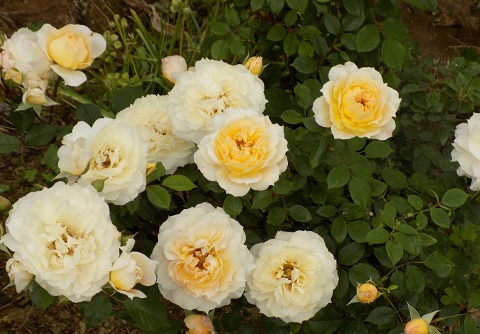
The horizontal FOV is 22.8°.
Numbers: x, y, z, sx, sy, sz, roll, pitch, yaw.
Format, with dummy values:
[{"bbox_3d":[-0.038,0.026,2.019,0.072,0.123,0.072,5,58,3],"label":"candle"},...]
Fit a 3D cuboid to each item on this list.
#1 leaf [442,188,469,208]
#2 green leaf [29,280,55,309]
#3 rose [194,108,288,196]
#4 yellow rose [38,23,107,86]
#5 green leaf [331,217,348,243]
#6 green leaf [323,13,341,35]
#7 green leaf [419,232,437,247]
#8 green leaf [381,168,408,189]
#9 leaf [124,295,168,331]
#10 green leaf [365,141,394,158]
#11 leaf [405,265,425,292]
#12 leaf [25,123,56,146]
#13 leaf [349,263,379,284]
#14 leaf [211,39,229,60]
[{"bbox_3d":[0.222,0.033,1.220,0.030,0.008,0.022,-11,60,-6],"label":"leaf"},{"bbox_3d":[-0.205,0.131,1.230,0.025,0.008,0.040,-18,60,-11],"label":"green leaf"},{"bbox_3d":[0.002,-0.015,1.210,0.092,0.054,0.088,0,63,0],"label":"rose"},{"bbox_3d":[-0.185,-0.124,1.310,0.076,0.052,0.068,4,49,-4],"label":"yellow rose"},{"bbox_3d":[0.099,0.063,1.180,0.016,0.005,0.028,-1,67,-1],"label":"green leaf"},{"bbox_3d":[0.098,-0.153,1.280,0.017,0.005,0.028,-26,69,-11],"label":"green leaf"},{"bbox_3d":[0.203,0.078,1.300,0.023,0.004,0.019,17,60,3],"label":"green leaf"},{"bbox_3d":[0.172,0.013,1.320,0.038,0.007,0.022,37,63,22],"label":"green leaf"},{"bbox_3d":[-0.093,0.145,1.190,0.053,0.006,0.029,26,70,10],"label":"leaf"},{"bbox_3d":[0.154,-0.018,1.320,0.034,0.007,0.022,0,54,-4],"label":"green leaf"},{"bbox_3d":[0.174,0.112,1.190,0.019,0.005,0.031,-12,67,-5],"label":"leaf"},{"bbox_3d":[-0.228,-0.036,1.360,0.040,0.006,0.023,-27,70,-11],"label":"leaf"},{"bbox_3d":[0.136,0.117,1.290,0.036,0.007,0.026,15,66,7],"label":"leaf"},{"bbox_3d":[-0.022,-0.131,1.340,0.020,0.008,0.025,33,70,14],"label":"leaf"}]

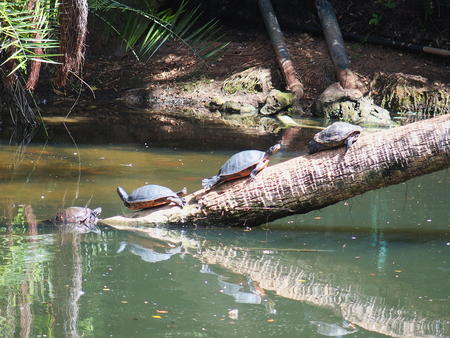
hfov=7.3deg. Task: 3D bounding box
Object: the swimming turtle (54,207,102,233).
[{"bbox_3d":[-0.709,0.237,17.000,0.250,0.110,0.180,2,6,20],"label":"swimming turtle"}]

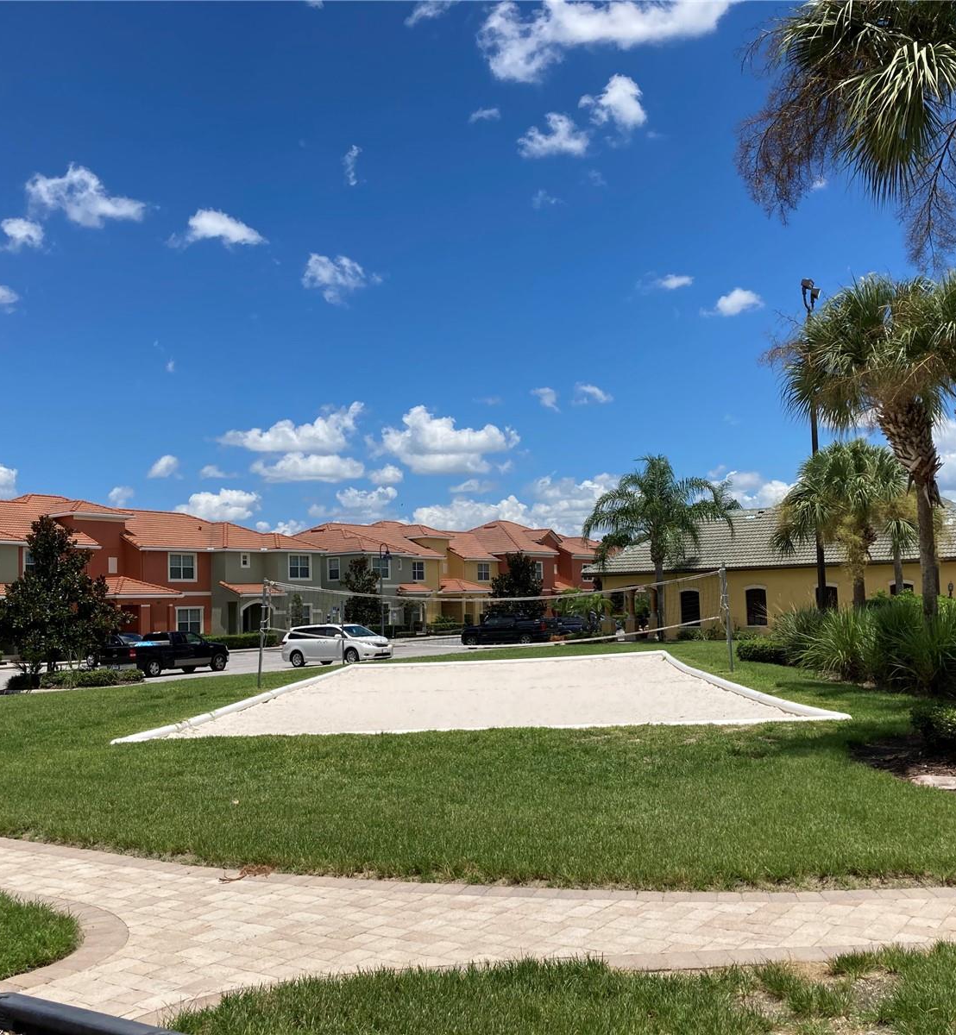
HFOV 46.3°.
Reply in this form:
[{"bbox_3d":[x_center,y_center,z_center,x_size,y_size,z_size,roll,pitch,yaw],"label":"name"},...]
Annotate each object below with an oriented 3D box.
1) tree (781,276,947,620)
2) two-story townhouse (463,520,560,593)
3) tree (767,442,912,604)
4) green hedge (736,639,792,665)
[{"bbox_3d":[8.250,-0.913,23.500,3.550,8.290,3.400,-3,-5,19],"label":"tree"},{"bbox_3d":[1.179,4.628,89.342,9.500,8.600,7.200,-4,-5,33],"label":"two-story townhouse"},{"bbox_3d":[10.752,0.844,33.008,4.100,6.200,4.200,-2,-4,0],"label":"tree"},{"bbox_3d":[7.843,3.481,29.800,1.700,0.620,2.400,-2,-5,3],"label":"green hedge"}]

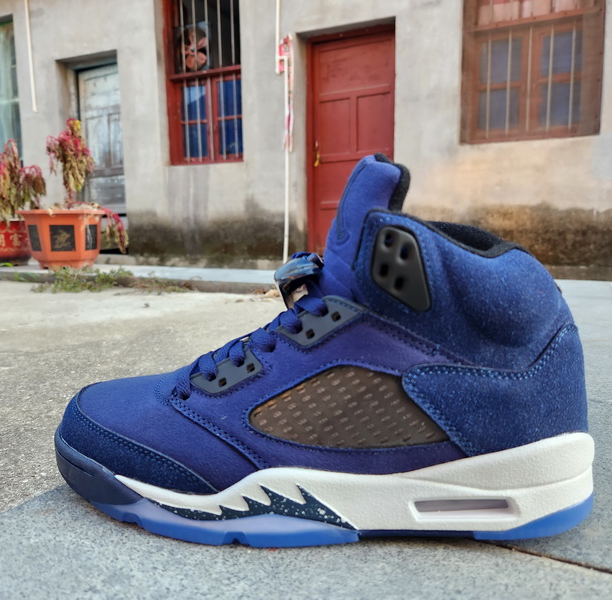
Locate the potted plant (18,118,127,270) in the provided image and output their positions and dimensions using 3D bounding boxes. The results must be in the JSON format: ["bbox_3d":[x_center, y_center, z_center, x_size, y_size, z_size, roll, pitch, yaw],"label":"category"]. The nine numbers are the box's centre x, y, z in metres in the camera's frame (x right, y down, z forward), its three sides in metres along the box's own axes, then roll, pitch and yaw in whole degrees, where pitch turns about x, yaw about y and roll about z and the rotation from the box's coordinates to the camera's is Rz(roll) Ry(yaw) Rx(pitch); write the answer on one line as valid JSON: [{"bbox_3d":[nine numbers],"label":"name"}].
[{"bbox_3d":[-0.938,-0.425,2.150,0.402,0.588,0.350,-4,8,-24],"label":"potted plant"}]

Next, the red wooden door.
[{"bbox_3d":[0.462,-1.426,5.061,0.917,2.030,0.090,3,8,24],"label":"red wooden door"}]

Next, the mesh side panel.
[{"bbox_3d":[0.021,0.055,0.274,0.102,0.041,0.012,-1,-12,4],"label":"mesh side panel"}]

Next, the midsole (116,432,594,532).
[{"bbox_3d":[0.030,0.088,0.305,0.258,0.042,0.107,0,8,1],"label":"midsole"}]

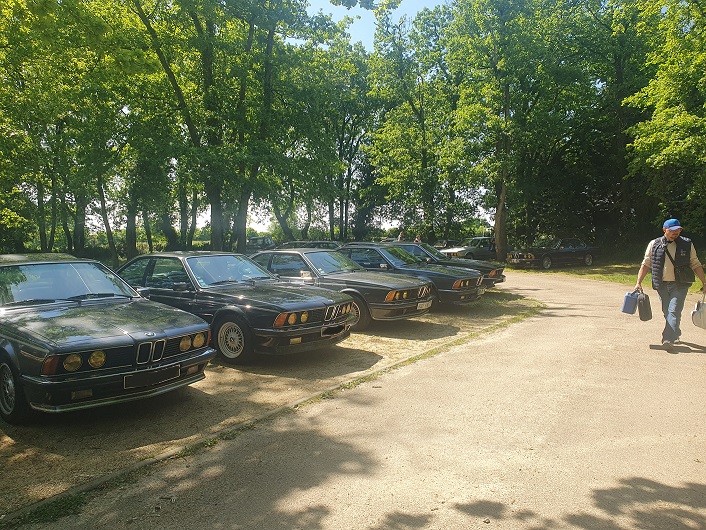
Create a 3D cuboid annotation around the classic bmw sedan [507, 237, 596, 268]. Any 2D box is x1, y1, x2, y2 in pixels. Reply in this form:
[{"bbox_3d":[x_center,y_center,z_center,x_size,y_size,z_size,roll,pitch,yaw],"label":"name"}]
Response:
[{"bbox_3d":[9.100,-0.517,23.740,4.760,1.370,1.730,-3,3,-28],"label":"classic bmw sedan"}]

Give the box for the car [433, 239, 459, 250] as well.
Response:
[{"bbox_3d":[6.300,-1.066,35.200,4.600,1.380,1.720,-3,4,-34],"label":"car"}]

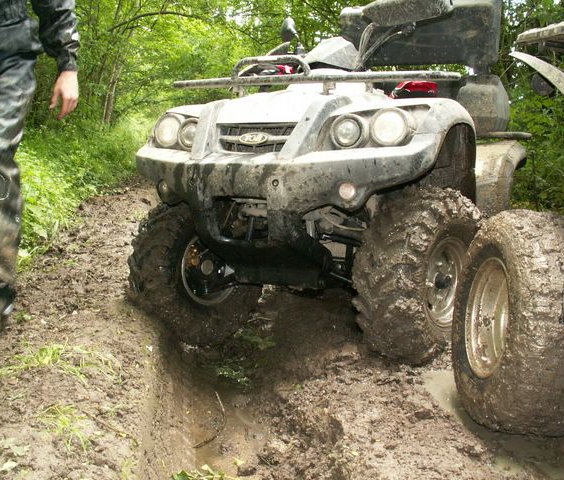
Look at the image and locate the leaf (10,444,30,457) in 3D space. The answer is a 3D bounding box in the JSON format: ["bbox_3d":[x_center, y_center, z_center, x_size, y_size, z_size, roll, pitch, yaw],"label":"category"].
[{"bbox_3d":[-0.596,0.481,1.478,0.040,0.010,0.038,-1,10,0],"label":"leaf"}]

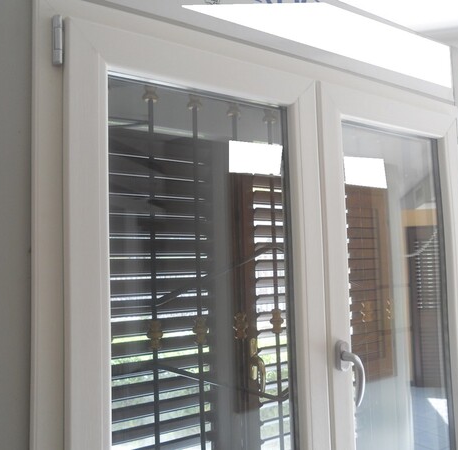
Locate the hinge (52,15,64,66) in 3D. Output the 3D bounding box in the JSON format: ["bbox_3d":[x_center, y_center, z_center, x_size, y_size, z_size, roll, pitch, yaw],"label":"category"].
[{"bbox_3d":[-0.309,-0.333,0.845,0.015,0.081,0.018,1,-5,-34],"label":"hinge"}]

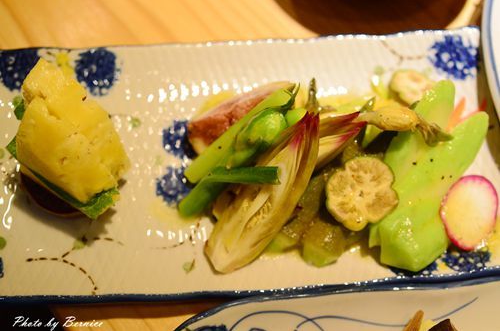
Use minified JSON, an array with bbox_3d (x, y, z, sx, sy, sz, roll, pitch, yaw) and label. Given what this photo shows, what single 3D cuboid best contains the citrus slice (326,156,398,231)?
[{"bbox_3d":[0.060,0.015,0.363,0.038,0.007,0.040,0,76,3],"label":"citrus slice"}]

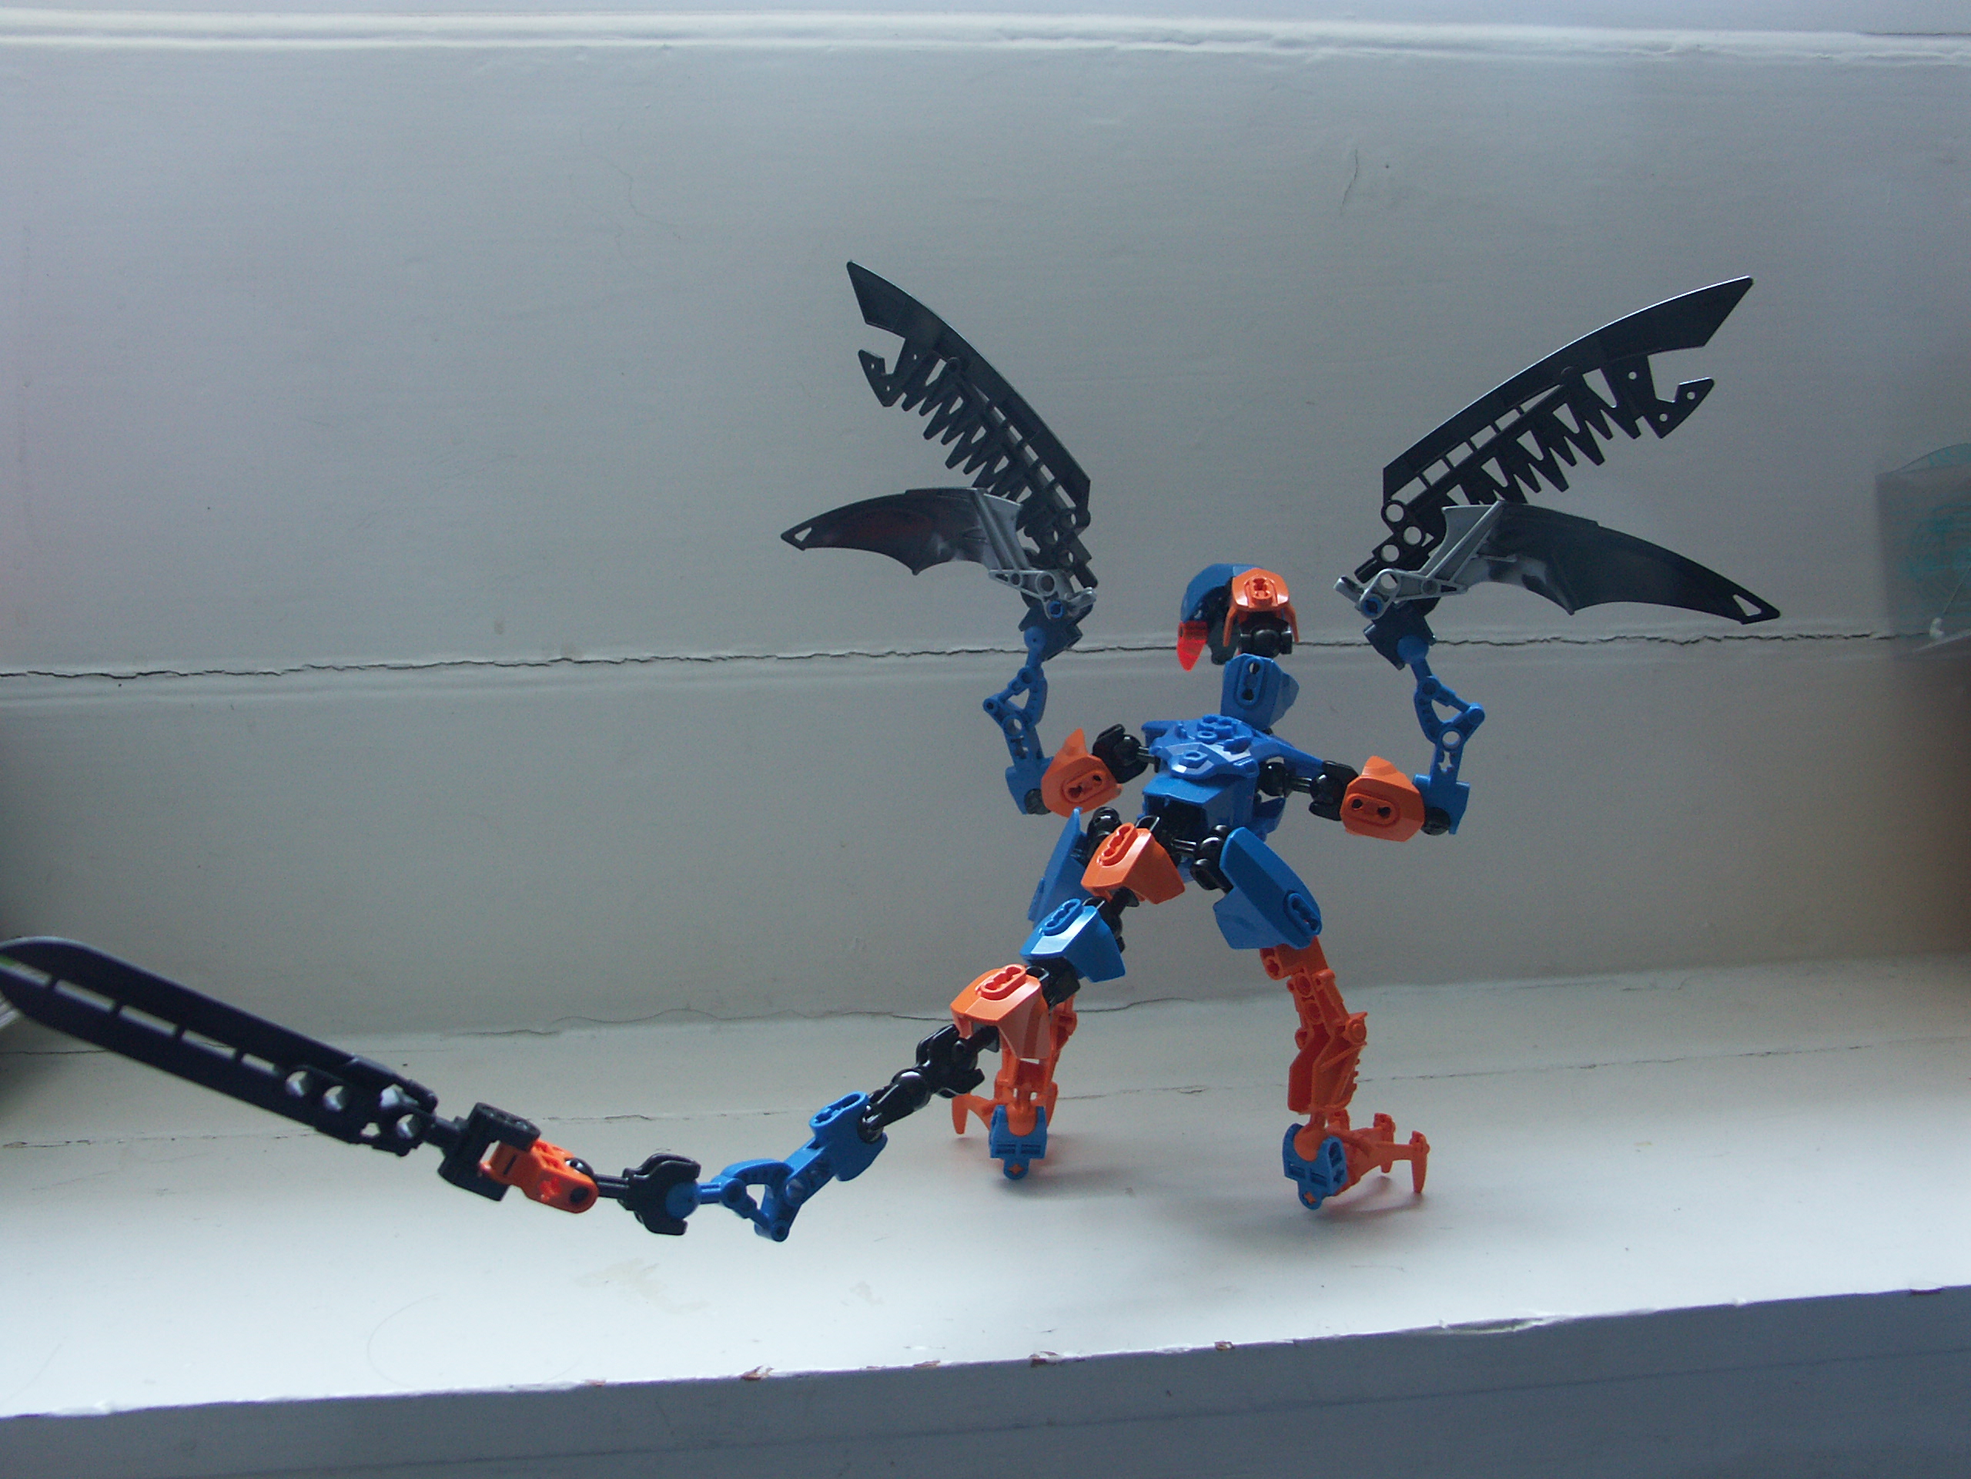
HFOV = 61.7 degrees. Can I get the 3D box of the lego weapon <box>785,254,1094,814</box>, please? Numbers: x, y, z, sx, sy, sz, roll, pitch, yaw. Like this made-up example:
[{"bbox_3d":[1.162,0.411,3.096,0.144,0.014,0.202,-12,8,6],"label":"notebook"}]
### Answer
[{"bbox_3d":[-0.018,-0.061,0.512,0.120,0.170,0.040,8,15,30],"label":"lego weapon"}]

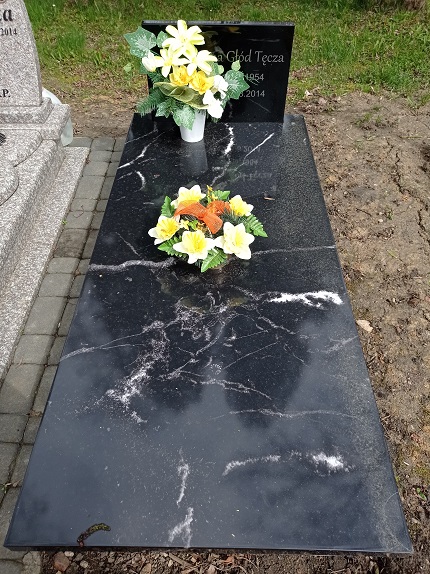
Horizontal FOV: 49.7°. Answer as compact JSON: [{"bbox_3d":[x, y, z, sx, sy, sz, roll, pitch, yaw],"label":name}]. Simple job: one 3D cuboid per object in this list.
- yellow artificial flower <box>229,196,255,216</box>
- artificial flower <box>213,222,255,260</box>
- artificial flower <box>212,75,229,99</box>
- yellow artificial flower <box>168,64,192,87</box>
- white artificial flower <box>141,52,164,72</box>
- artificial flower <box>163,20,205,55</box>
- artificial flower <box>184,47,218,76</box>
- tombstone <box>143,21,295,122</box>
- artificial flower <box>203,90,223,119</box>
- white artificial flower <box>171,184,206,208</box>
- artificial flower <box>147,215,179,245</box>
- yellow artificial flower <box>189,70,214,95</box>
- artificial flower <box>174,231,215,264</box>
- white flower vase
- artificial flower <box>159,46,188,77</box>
[{"bbox_3d":[0.082,-0.258,1.485,0.080,0.055,0.075,-41,101,-32],"label":"yellow artificial flower"},{"bbox_3d":[0.055,-0.135,1.377,0.116,0.058,0.110,-17,92,-16],"label":"artificial flower"},{"bbox_3d":[0.020,-0.787,1.823,0.062,0.085,0.050,-23,39,-21],"label":"artificial flower"},{"bbox_3d":[-0.133,-0.812,1.785,0.087,0.080,0.068,5,15,5],"label":"yellow artificial flower"},{"bbox_3d":[-0.237,-0.852,1.761,0.075,0.075,0.075,-29,53,-32],"label":"white artificial flower"},{"bbox_3d":[-0.116,-0.920,1.711,0.148,0.122,0.065,3,16,3],"label":"artificial flower"},{"bbox_3d":[-0.051,-0.849,1.748,0.122,0.108,0.065,-13,24,-13],"label":"artificial flower"},{"bbox_3d":[0.015,-0.915,2.003,0.604,0.399,0.050,1,46,1],"label":"tombstone"},{"bbox_3d":[-0.010,-0.734,1.867,0.078,0.105,0.060,-11,38,-10],"label":"artificial flower"},{"bbox_3d":[-0.087,-0.290,1.529,0.113,0.060,0.108,-11,32,-11],"label":"white artificial flower"},{"bbox_3d":[-0.152,-0.171,1.401,0.090,0.090,0.060,32,16,27],"label":"artificial flower"},{"bbox_3d":[-0.052,-0.789,1.792,0.095,0.087,0.068,-8,16,-7],"label":"yellow artificial flower"},{"bbox_3d":[-0.060,-0.116,1.365,0.121,0.058,0.102,7,86,7],"label":"artificial flower"},{"bbox_3d":[-0.097,-0.711,1.992,0.120,0.150,0.120,1,45,1],"label":"white flower vase"},{"bbox_3d":[-0.158,-0.850,1.761,0.110,0.114,0.058,11,21,11],"label":"artificial flower"}]

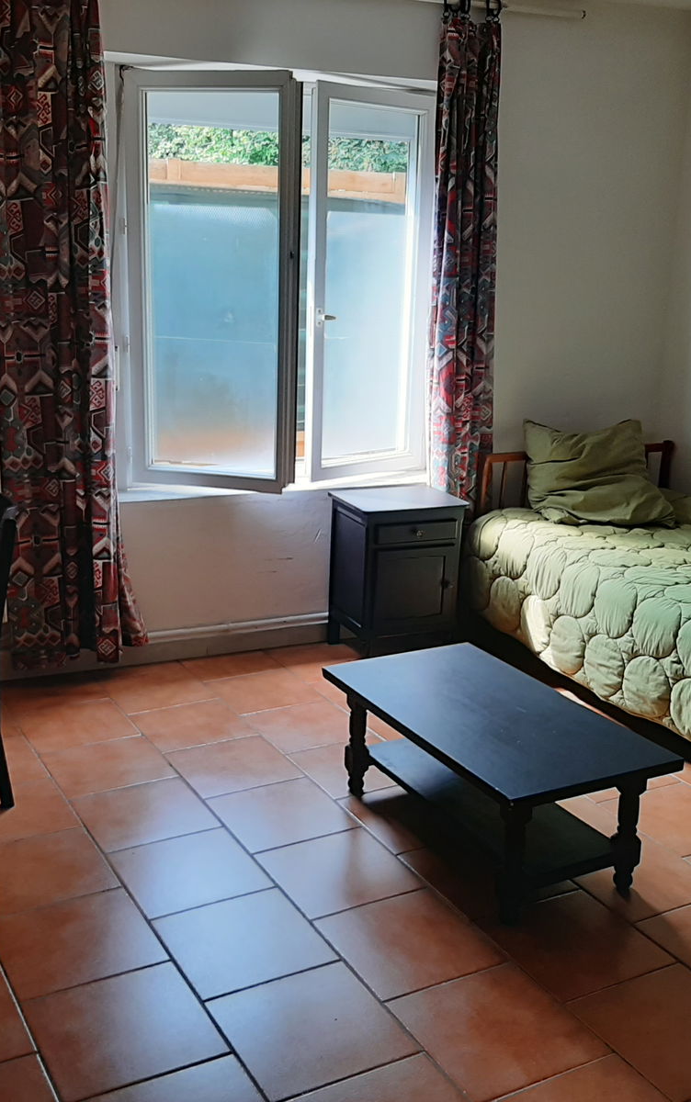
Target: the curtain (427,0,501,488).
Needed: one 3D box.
[{"bbox_3d":[0.477,-0.884,4.399,0.270,2.340,0.120,-5,16,-25],"label":"curtain"}]

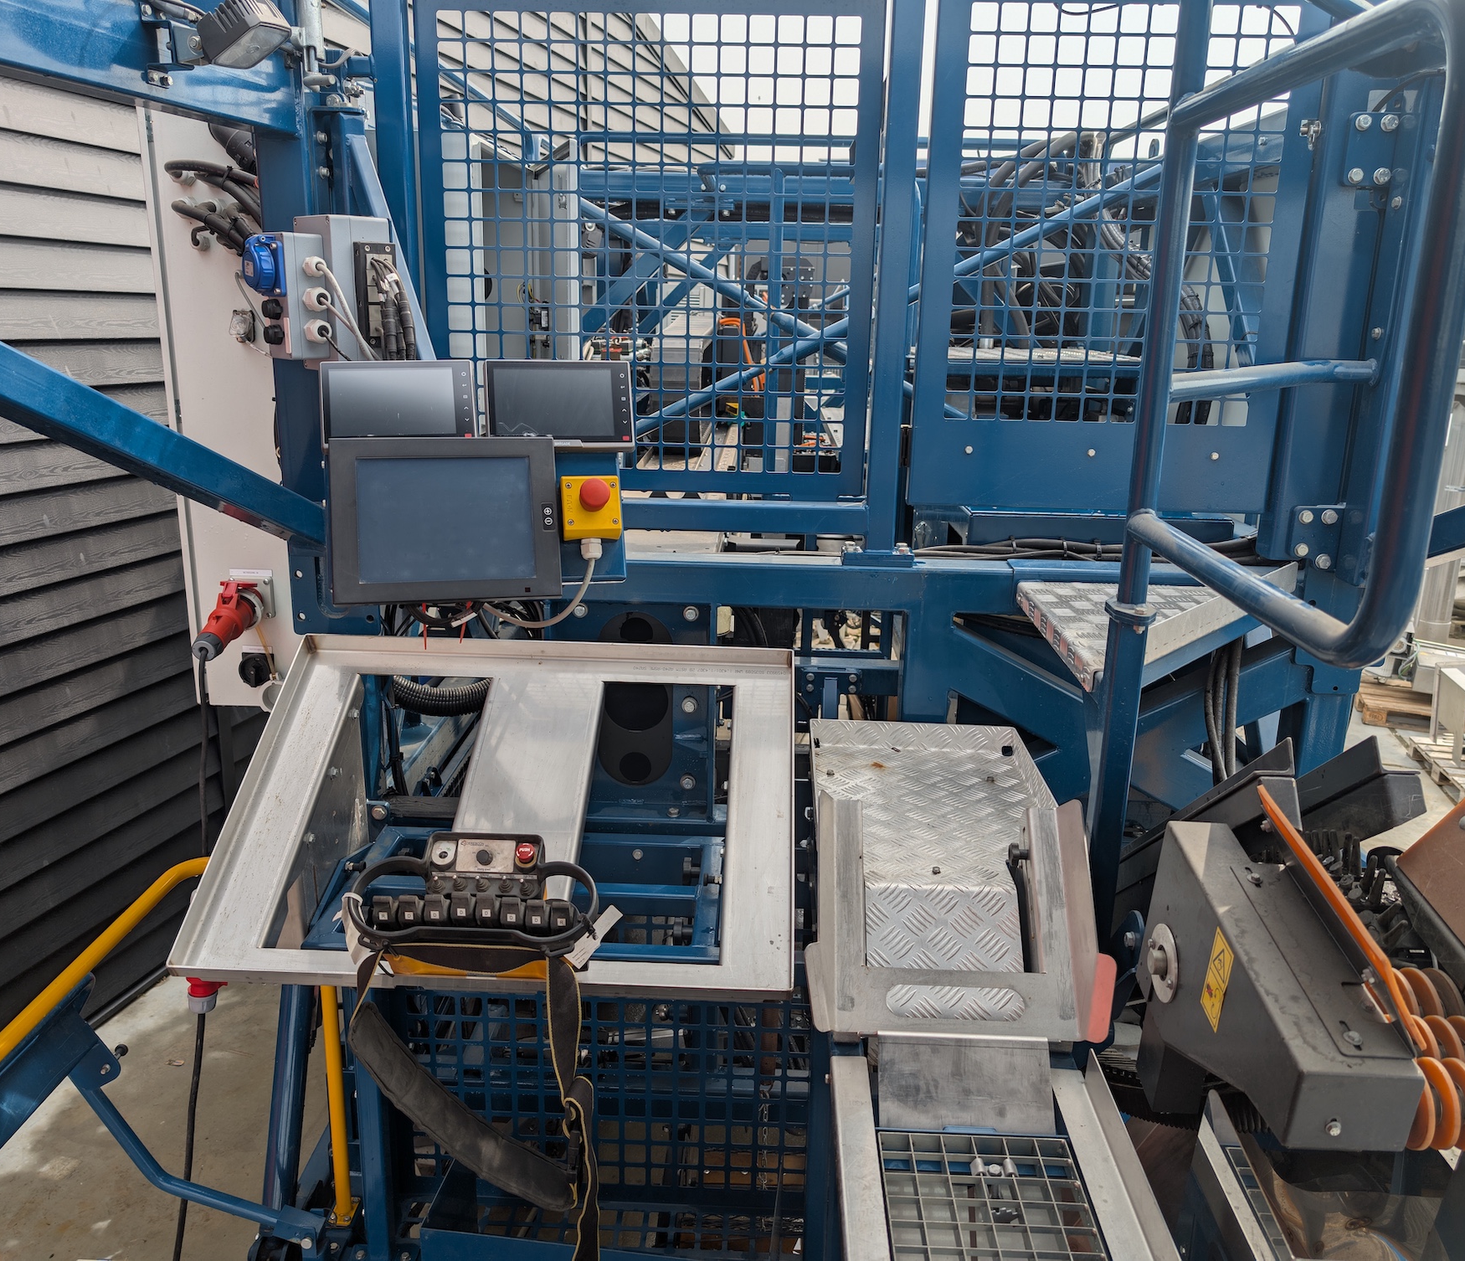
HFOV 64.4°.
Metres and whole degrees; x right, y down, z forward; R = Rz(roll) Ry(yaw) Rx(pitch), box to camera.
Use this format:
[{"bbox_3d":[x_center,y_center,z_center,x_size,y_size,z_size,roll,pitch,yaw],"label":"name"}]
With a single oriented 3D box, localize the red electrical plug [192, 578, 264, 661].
[{"bbox_3d":[-0.813,-0.012,1.865,0.068,0.088,0.161,1,24,1],"label":"red electrical plug"}]

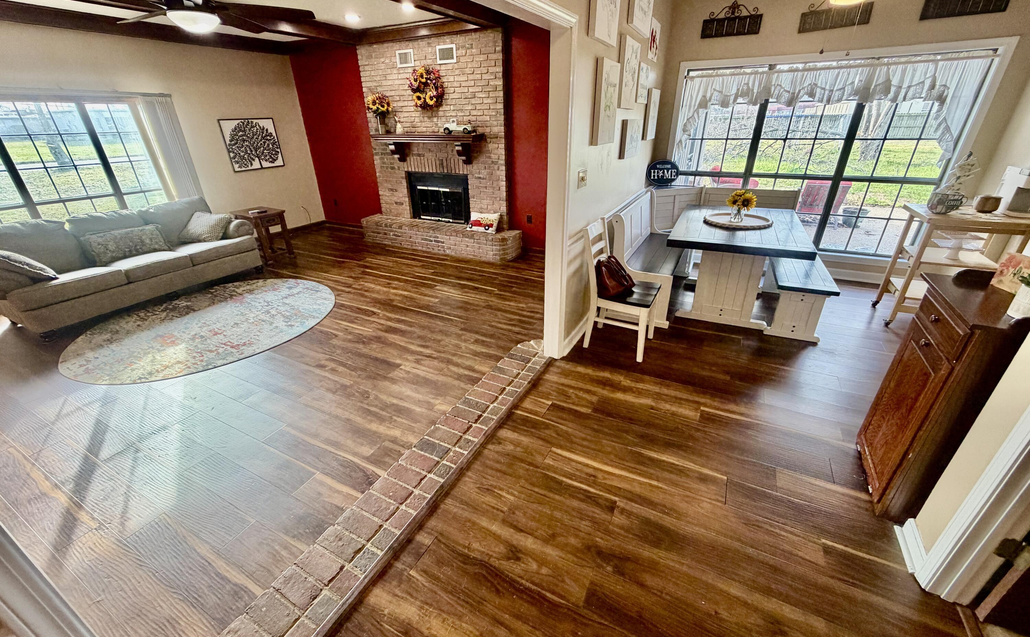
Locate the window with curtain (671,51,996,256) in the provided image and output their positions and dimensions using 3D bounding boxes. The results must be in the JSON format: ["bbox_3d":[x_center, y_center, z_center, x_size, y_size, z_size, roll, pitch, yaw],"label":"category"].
[{"bbox_3d":[2.925,-1.629,4.335,2.414,1.798,0.130,11,28,25],"label":"window with curtain"}]

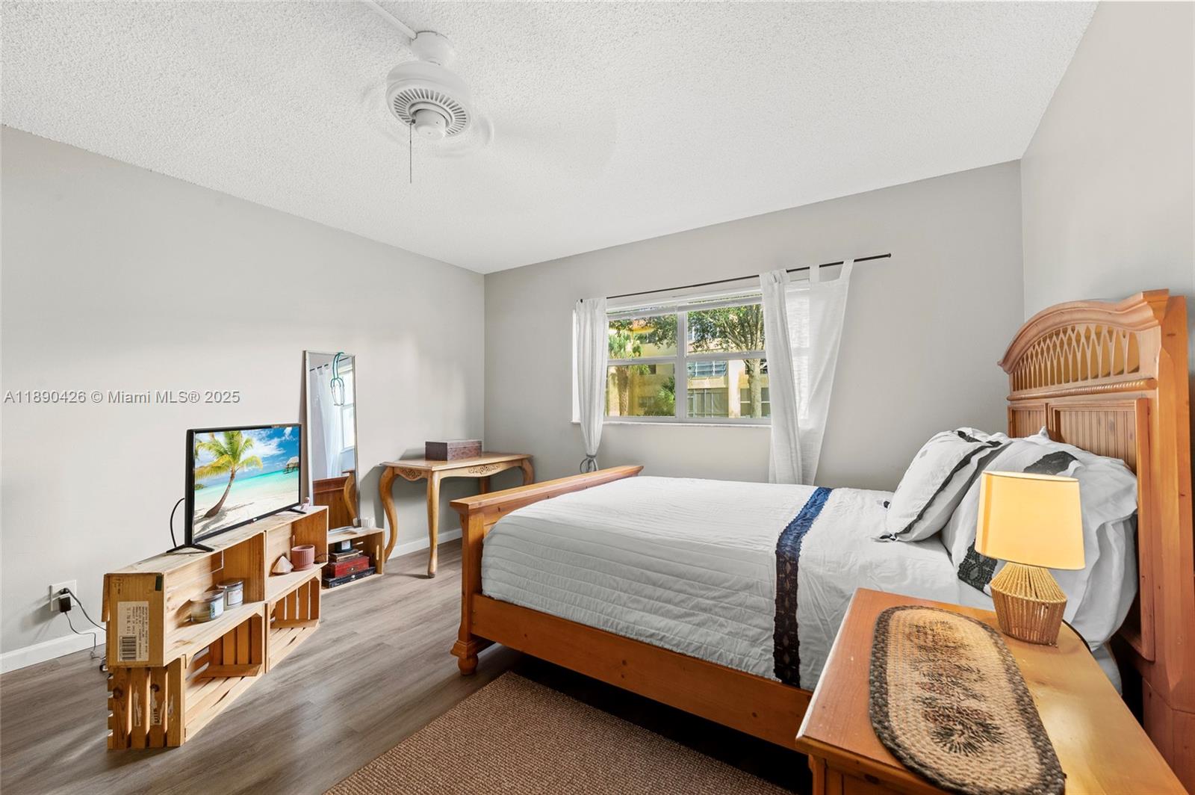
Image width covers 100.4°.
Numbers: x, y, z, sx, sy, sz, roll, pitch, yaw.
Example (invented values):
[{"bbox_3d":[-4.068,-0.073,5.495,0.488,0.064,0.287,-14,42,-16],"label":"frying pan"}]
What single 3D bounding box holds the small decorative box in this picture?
[{"bbox_3d":[-1.169,0.427,4.061,0.245,0.137,0.350,-1,-1,31],"label":"small decorative box"}]

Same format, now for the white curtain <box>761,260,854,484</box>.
[{"bbox_3d":[1.275,0.057,3.033,0.530,1.730,0.120,-1,-1,34],"label":"white curtain"}]

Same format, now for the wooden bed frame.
[{"bbox_3d":[0.697,0.460,2.326,2.250,1.505,1.700,-1,-1,33],"label":"wooden bed frame"}]

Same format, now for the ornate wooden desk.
[{"bbox_3d":[-1.101,0.869,4.020,0.580,0.750,1.060,-1,-1,31],"label":"ornate wooden desk"}]

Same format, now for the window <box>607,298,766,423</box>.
[{"bbox_3d":[0.582,-0.262,3.657,1.820,0.920,0.100,-1,-1,34],"label":"window"}]

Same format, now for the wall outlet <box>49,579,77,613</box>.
[{"bbox_3d":[-2.517,0.938,2.349,0.012,0.122,0.080,-1,-1,31],"label":"wall outlet"}]

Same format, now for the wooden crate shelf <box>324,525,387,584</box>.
[{"bbox_3d":[-1.713,1.082,3.344,0.240,0.307,0.457,-1,-1,31],"label":"wooden crate shelf"}]

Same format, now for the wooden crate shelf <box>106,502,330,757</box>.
[{"bbox_3d":[-1.578,0.910,2.203,0.240,0.616,1.085,0,-1,-2],"label":"wooden crate shelf"}]

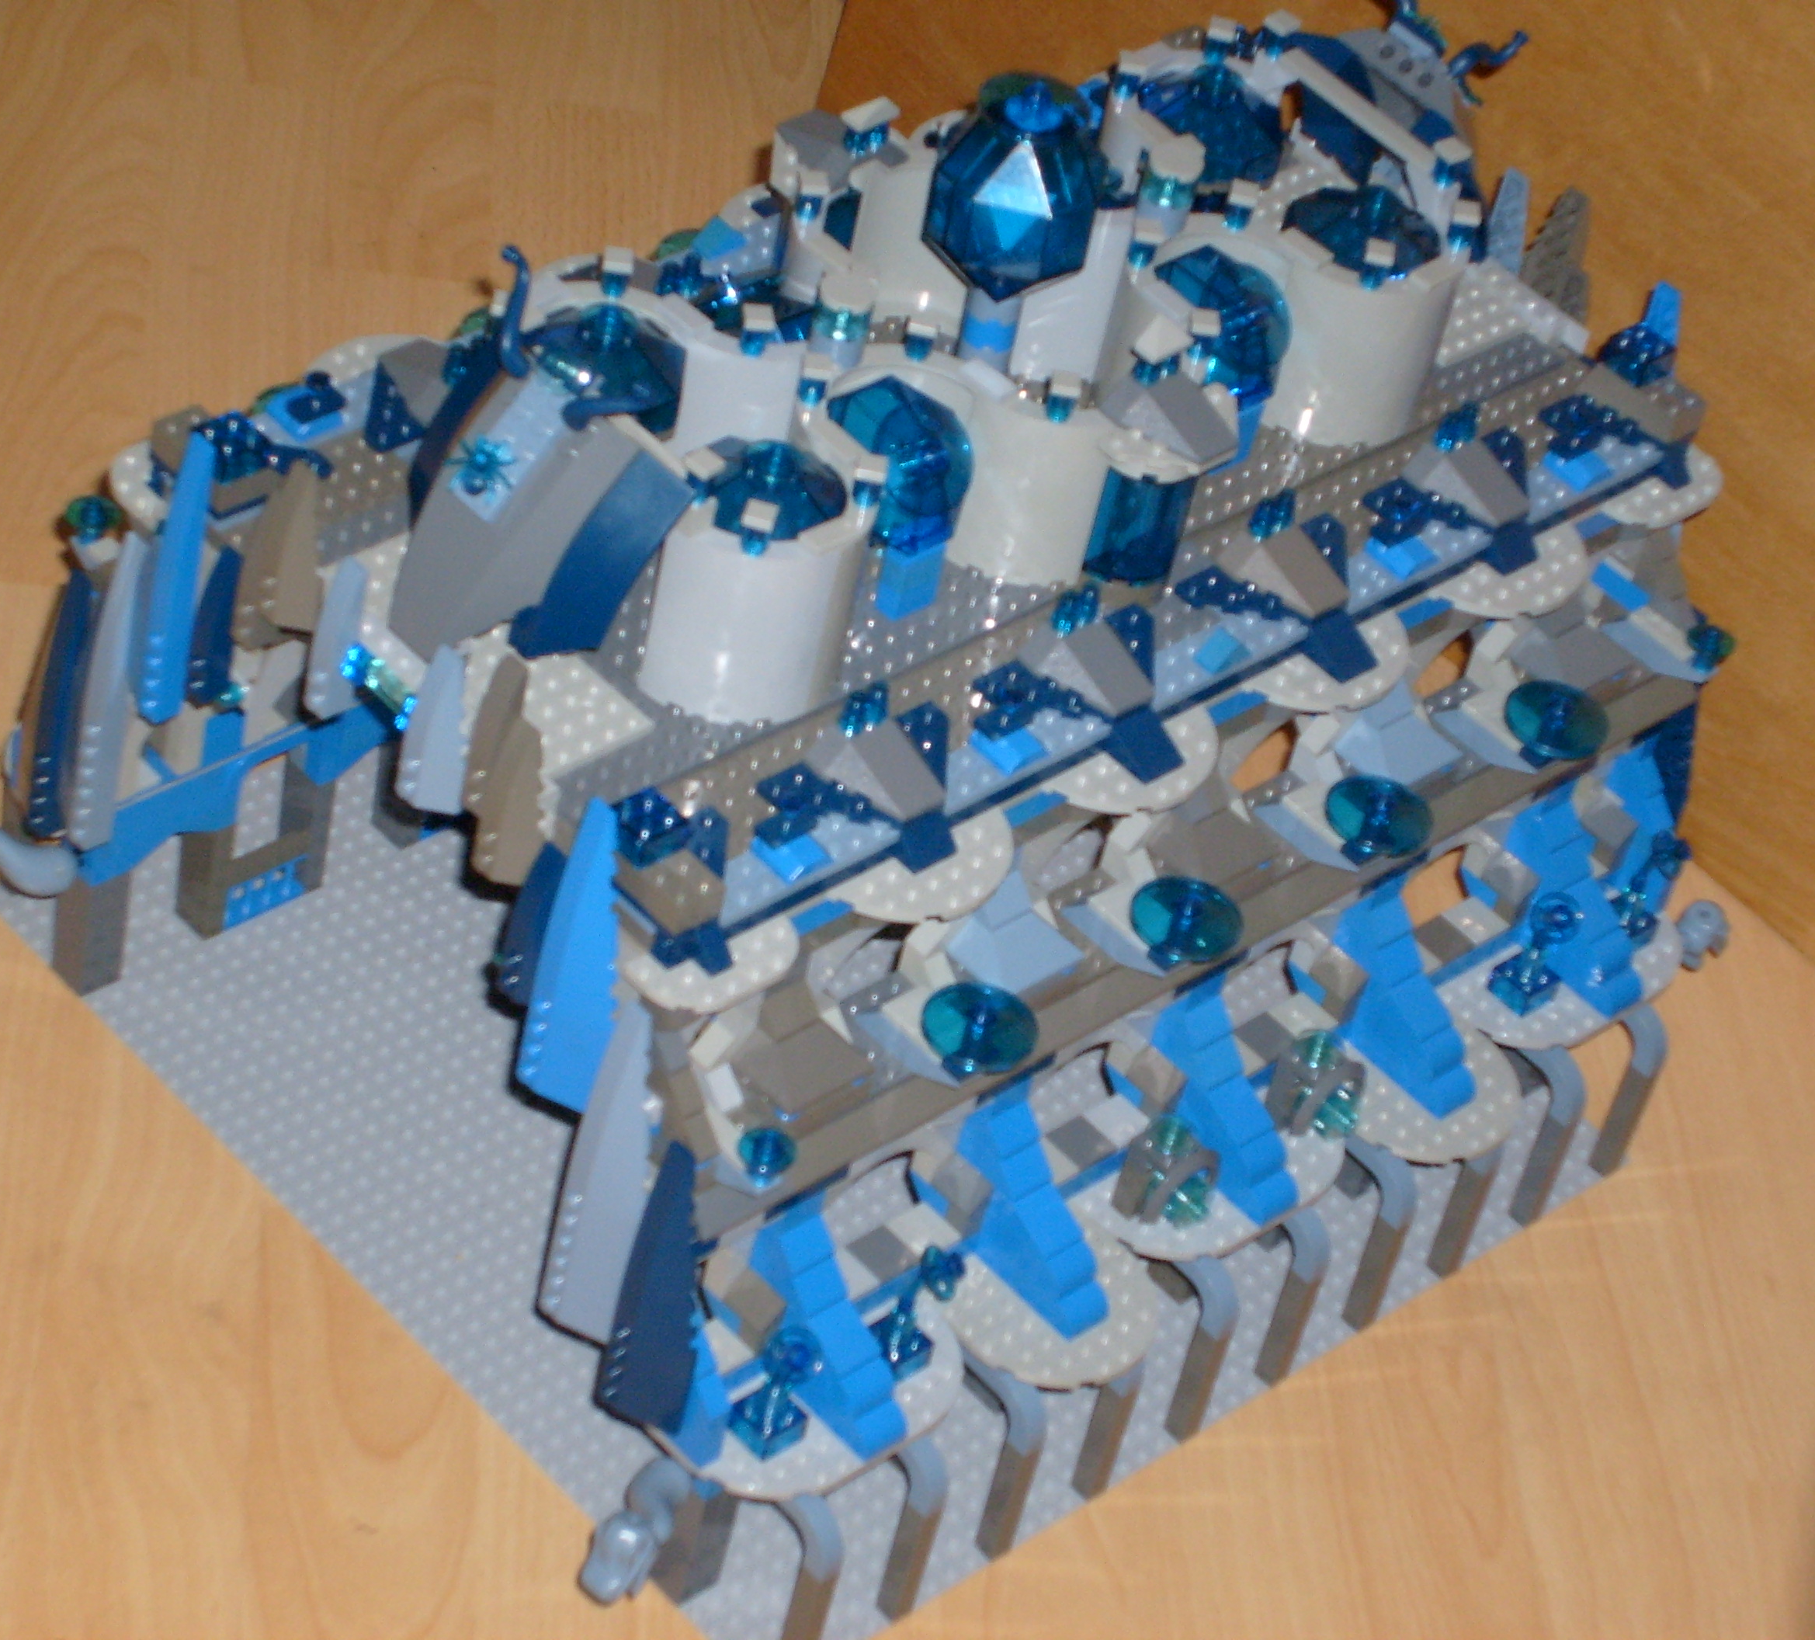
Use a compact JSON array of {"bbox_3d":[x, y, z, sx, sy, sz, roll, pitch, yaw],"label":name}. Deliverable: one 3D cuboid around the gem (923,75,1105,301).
[{"bbox_3d":[0.032,-0.178,1.427,0.034,0.052,0.034,-26,55,-36],"label":"gem"}]

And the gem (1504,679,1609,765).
[{"bbox_3d":[0.193,-0.027,1.528,0.032,0.008,0.032,8,42,-7],"label":"gem"}]

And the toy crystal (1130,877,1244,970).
[{"bbox_3d":[0.077,0.028,1.426,0.032,0.010,0.032,8,42,-7],"label":"toy crystal"}]

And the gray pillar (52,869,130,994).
[{"bbox_3d":[-0.254,0.030,1.594,0.016,0.048,0.016,-26,55,-36],"label":"gray pillar"}]

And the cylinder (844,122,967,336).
[{"bbox_3d":[0.004,-0.175,1.495,0.047,0.060,0.047,-27,56,-36],"label":"cylinder"}]

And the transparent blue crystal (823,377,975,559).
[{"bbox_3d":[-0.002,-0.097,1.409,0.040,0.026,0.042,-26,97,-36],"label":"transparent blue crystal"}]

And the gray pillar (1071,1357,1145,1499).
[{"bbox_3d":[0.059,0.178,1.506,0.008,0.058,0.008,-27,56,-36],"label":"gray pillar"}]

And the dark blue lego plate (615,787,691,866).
[{"bbox_3d":[-0.068,0.001,1.334,0.016,0.011,0.016,-26,55,-36],"label":"dark blue lego plate"}]

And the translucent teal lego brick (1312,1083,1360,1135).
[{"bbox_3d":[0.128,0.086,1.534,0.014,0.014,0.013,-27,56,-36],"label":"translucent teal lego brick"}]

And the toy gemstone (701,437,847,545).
[{"bbox_3d":[-0.038,-0.091,1.362,0.040,0.016,0.040,8,42,-7],"label":"toy gemstone"}]

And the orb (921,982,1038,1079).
[{"bbox_3d":[0.019,0.059,1.387,0.032,0.008,0.032,8,42,-7],"label":"orb"}]

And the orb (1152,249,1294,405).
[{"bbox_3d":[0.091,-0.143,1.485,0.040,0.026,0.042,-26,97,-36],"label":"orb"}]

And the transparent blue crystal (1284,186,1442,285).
[{"bbox_3d":[0.132,-0.171,1.481,0.047,0.018,0.047,8,42,-7],"label":"transparent blue crystal"}]

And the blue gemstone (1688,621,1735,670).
[{"bbox_3d":[0.246,-0.053,1.568,0.016,0.013,0.016,8,42,-7],"label":"blue gemstone"}]

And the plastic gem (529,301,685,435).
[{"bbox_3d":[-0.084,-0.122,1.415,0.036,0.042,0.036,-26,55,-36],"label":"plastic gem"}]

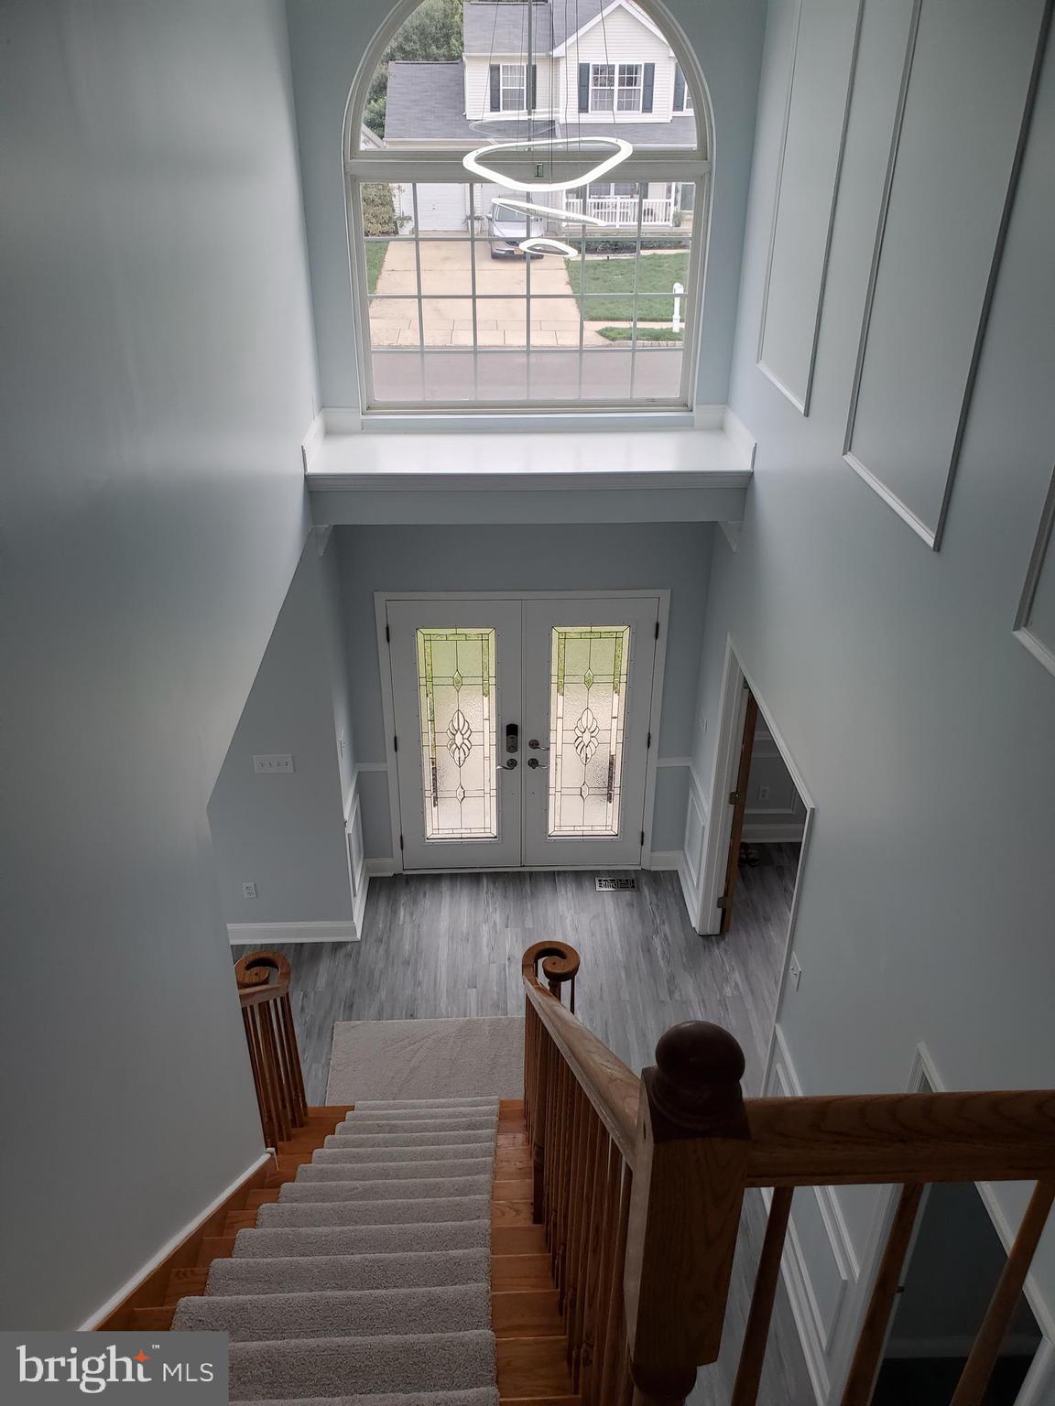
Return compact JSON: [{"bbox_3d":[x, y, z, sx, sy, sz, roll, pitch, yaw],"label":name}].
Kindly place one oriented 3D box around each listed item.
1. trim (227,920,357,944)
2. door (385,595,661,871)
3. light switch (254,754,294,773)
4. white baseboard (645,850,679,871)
[{"bbox_3d":[-1.471,1.447,6.651,0.822,0.153,0.020,-1,28,-2],"label":"trim"},{"bbox_3d":[-0.026,0.253,6.857,1.650,2.020,0.060,-1,28,-2],"label":"door"},{"bbox_3d":[-1.457,0.353,6.074,0.212,0.115,0.012,-1,28,-2],"label":"light switch"},{"bbox_3d":[0.966,1.107,7.319,0.212,0.153,0.020,-1,28,-2],"label":"white baseboard"}]

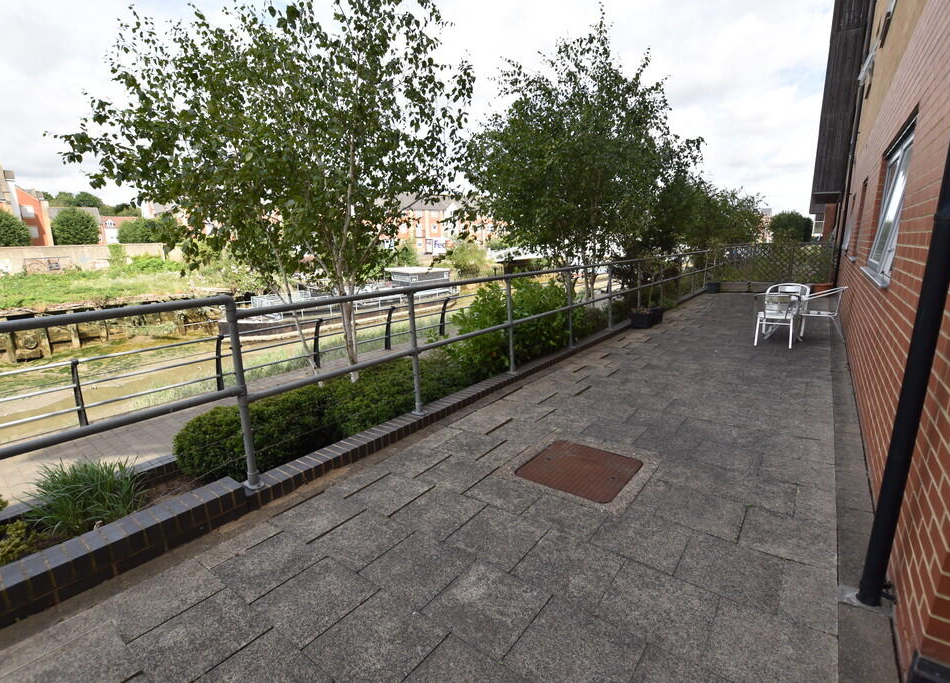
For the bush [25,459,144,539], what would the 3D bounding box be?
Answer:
[{"bbox_3d":[-2.127,0.821,2.320,0.480,0.350,0.500,8,16,38],"label":"bush"}]

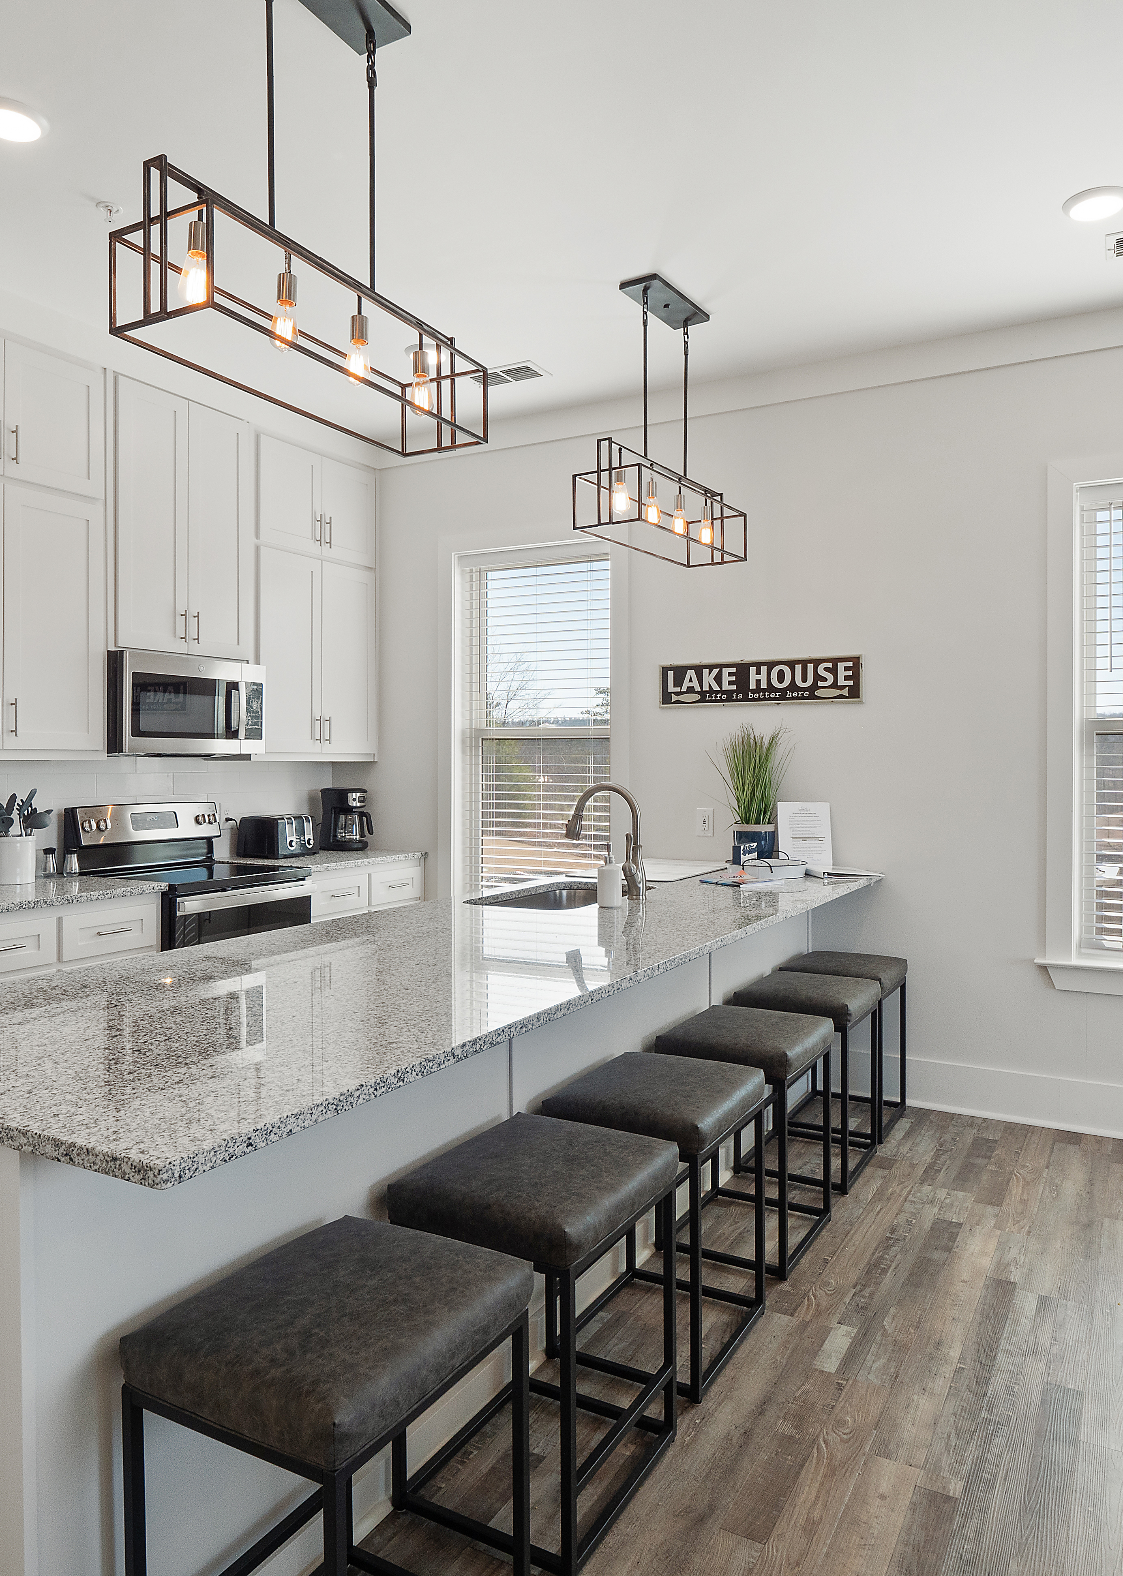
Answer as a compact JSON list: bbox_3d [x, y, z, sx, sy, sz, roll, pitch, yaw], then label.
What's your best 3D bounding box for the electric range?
[{"bbox_3d":[-1.521,0.673,4.506,0.680,1.190,0.760,1,1,28],"label":"electric range"}]

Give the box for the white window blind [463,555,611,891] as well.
[{"bbox_3d":[-0.134,-0.249,5.161,0.824,1.658,0.055,1,1,28],"label":"white window blind"}]

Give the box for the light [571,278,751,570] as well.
[{"bbox_3d":[0.389,-1.310,3.927,0.235,0.880,1.000,1,1,28],"label":"light"}]

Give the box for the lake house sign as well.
[{"bbox_3d":[0.817,-0.439,4.594,0.879,0.186,0.018,1,1,28],"label":"lake house sign"}]

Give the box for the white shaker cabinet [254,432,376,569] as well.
[{"bbox_3d":[-1.294,-1.360,5.285,0.320,0.505,0.850,1,1,28],"label":"white shaker cabinet"}]

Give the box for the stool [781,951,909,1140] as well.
[{"bbox_3d":[1.096,0.964,4.161,0.367,0.618,0.432,1,1,28],"label":"stool"}]

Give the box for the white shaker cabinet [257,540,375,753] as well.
[{"bbox_3d":[-1.298,-0.620,5.301,0.320,0.975,0.850,1,1,28],"label":"white shaker cabinet"}]

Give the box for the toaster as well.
[{"bbox_3d":[-1.356,0.230,5.194,0.266,0.191,0.261,1,1,28],"label":"toaster"}]

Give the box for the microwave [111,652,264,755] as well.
[{"bbox_3d":[-1.630,-0.325,4.486,0.402,0.392,0.754,1,1,28],"label":"microwave"}]

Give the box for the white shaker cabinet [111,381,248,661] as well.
[{"bbox_3d":[-1.687,-1.071,4.567,0.320,1.055,0.745,1,1,28],"label":"white shaker cabinet"}]

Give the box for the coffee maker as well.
[{"bbox_3d":[-1.095,0.165,5.481,0.211,0.311,0.181,1,1,36],"label":"coffee maker"}]

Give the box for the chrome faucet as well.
[{"bbox_3d":[0.151,0.175,3.741,0.295,0.395,0.100,1,1,28],"label":"chrome faucet"}]

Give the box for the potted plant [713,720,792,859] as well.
[{"bbox_3d":[0.785,0.039,4.494,0.300,0.602,0.290,1,1,28],"label":"potted plant"}]

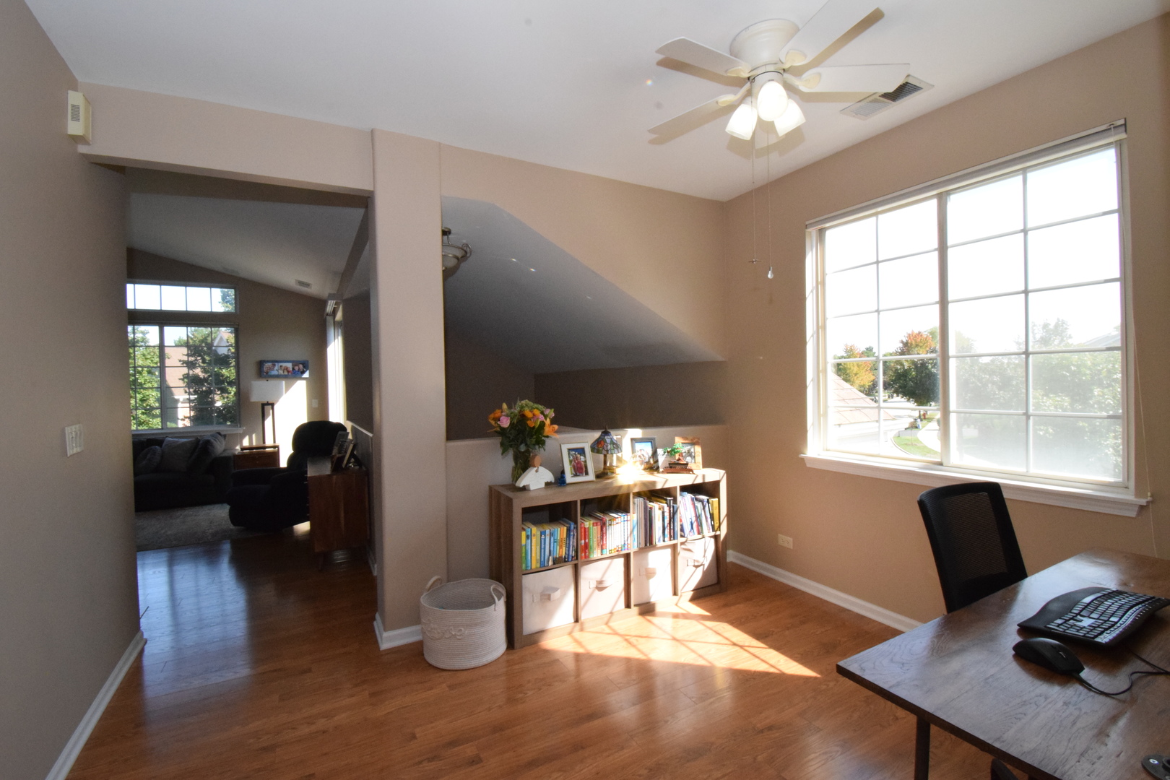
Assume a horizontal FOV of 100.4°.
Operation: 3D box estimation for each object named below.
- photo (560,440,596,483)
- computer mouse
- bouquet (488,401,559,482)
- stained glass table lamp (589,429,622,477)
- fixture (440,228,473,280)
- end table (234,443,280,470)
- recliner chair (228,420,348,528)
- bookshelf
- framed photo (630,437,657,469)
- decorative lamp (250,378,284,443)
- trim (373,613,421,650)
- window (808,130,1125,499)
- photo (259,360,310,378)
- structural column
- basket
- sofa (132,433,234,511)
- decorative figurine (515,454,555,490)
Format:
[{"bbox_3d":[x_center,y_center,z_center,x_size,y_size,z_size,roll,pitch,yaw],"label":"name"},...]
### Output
[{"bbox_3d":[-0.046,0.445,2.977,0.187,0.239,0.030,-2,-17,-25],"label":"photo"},{"bbox_3d":[1.042,0.588,1.099,0.117,0.040,0.066,0,2,45],"label":"computer mouse"},{"bbox_3d":[-0.359,0.316,2.860,0.410,0.490,0.370,-2,1,-28],"label":"bouquet"},{"bbox_3d":[0.136,0.388,3.090,0.200,0.325,0.200,-2,1,-28],"label":"stained glass table lamp"},{"bbox_3d":[-1.017,-0.928,3.389,0.470,0.407,0.470,-2,1,-28],"label":"fixture"},{"bbox_3d":[-4.331,1.044,6.471,0.500,0.580,0.500,-1,1,-28],"label":"end table"},{"bbox_3d":[-3.019,0.836,4.998,0.840,0.990,0.880,-1,1,24],"label":"recliner chair"},{"bbox_3d":[0.184,0.923,2.971,1.430,0.765,0.395,-1,1,-29],"label":"bookshelf"},{"bbox_3d":[0.388,0.424,3.182,0.190,0.220,0.070,-1,1,-28],"label":"framed photo"},{"bbox_3d":[-4.237,0.321,6.519,0.390,0.870,0.320,-1,1,-28],"label":"decorative lamp"},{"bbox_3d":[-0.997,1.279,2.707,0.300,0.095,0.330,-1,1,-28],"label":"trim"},{"bbox_3d":[1.771,-0.309,2.468,0.110,1.400,1.360,-1,1,-28],"label":"window"},{"bbox_3d":[-4.192,-0.287,6.806,0.583,0.240,0.035,-2,1,-28],"label":"photo"},{"bbox_3d":[-0.974,-0.028,2.699,0.335,2.640,0.230,-2,1,-29],"label":"structural column"},{"bbox_3d":[-0.620,1.169,2.520,0.420,0.310,0.420,-1,1,0],"label":"basket"},{"bbox_3d":[-5.260,0.969,5.486,2.100,0.780,0.950,-2,1,-28],"label":"sofa"},{"bbox_3d":[-0.272,0.455,2.721,0.215,0.190,0.055,-1,1,-34],"label":"decorative figurine"}]

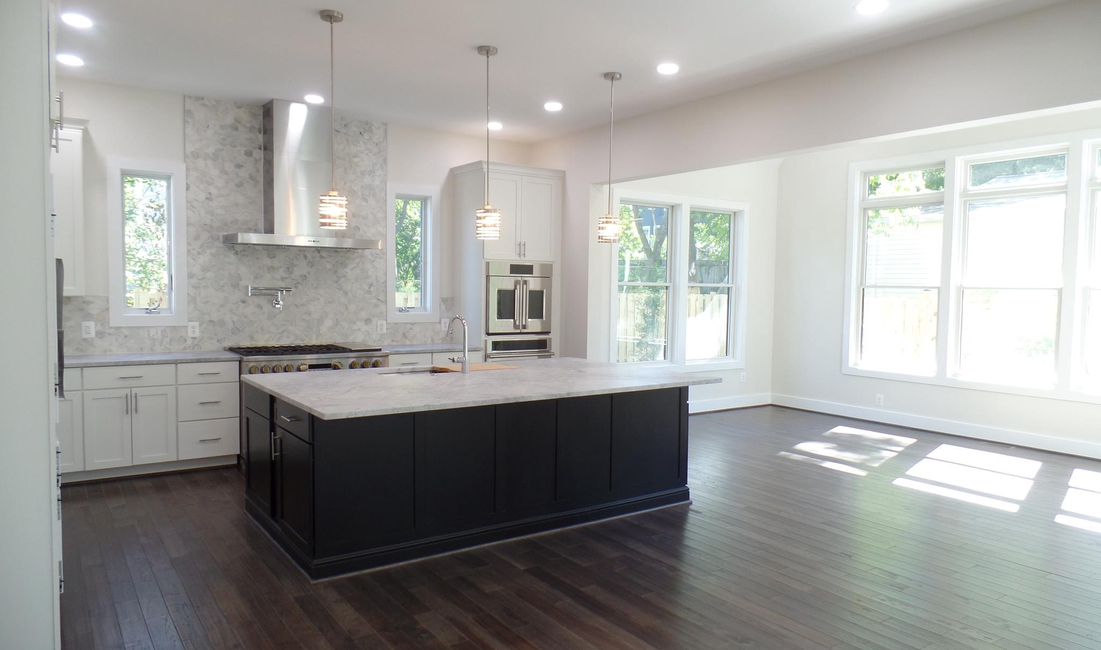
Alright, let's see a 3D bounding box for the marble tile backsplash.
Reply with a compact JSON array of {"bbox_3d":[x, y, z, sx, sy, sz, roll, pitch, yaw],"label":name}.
[{"bbox_3d":[-2.508,-0.859,6.562,3.640,2.161,0.025,-1,4,-35],"label":"marble tile backsplash"}]

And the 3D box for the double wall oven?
[{"bbox_3d":[-0.455,0.010,7.708,0.766,1.310,0.600,-1,3,-35],"label":"double wall oven"}]

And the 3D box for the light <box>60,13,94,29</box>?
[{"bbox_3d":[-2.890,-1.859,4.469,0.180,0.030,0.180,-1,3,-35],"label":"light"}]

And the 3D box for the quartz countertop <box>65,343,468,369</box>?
[{"bbox_3d":[-2.400,0.253,6.419,3.760,0.034,0.648,-1,3,-35],"label":"quartz countertop"}]

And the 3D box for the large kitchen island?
[{"bbox_3d":[-0.432,0.792,4.808,2.660,0.908,1.753,-1,3,-35],"label":"large kitchen island"}]

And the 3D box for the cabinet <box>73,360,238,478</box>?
[{"bbox_3d":[-3.178,0.722,5.922,1.119,0.875,0.622,-1,3,-35],"label":"cabinet"}]

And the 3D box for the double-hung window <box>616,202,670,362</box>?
[{"bbox_3d":[1.048,-0.466,8.347,0.900,1.875,0.100,-1,4,-35],"label":"double-hung window"}]

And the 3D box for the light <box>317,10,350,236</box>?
[{"bbox_3d":[-1.277,-1.186,4.295,0.167,1.247,0.167,-1,4,-35],"label":"light"}]

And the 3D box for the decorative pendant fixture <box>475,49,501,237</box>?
[{"bbox_3d":[-0.411,-1.200,4.854,0.165,1.250,0.165,1,3,0],"label":"decorative pendant fixture"}]

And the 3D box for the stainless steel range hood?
[{"bbox_3d":[-2.197,-1.320,6.506,1.218,1.256,0.591,-1,3,-35],"label":"stainless steel range hood"}]

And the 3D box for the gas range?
[{"bbox_3d":[-2.146,0.662,6.479,1.235,0.920,0.715,-1,4,-35],"label":"gas range"}]

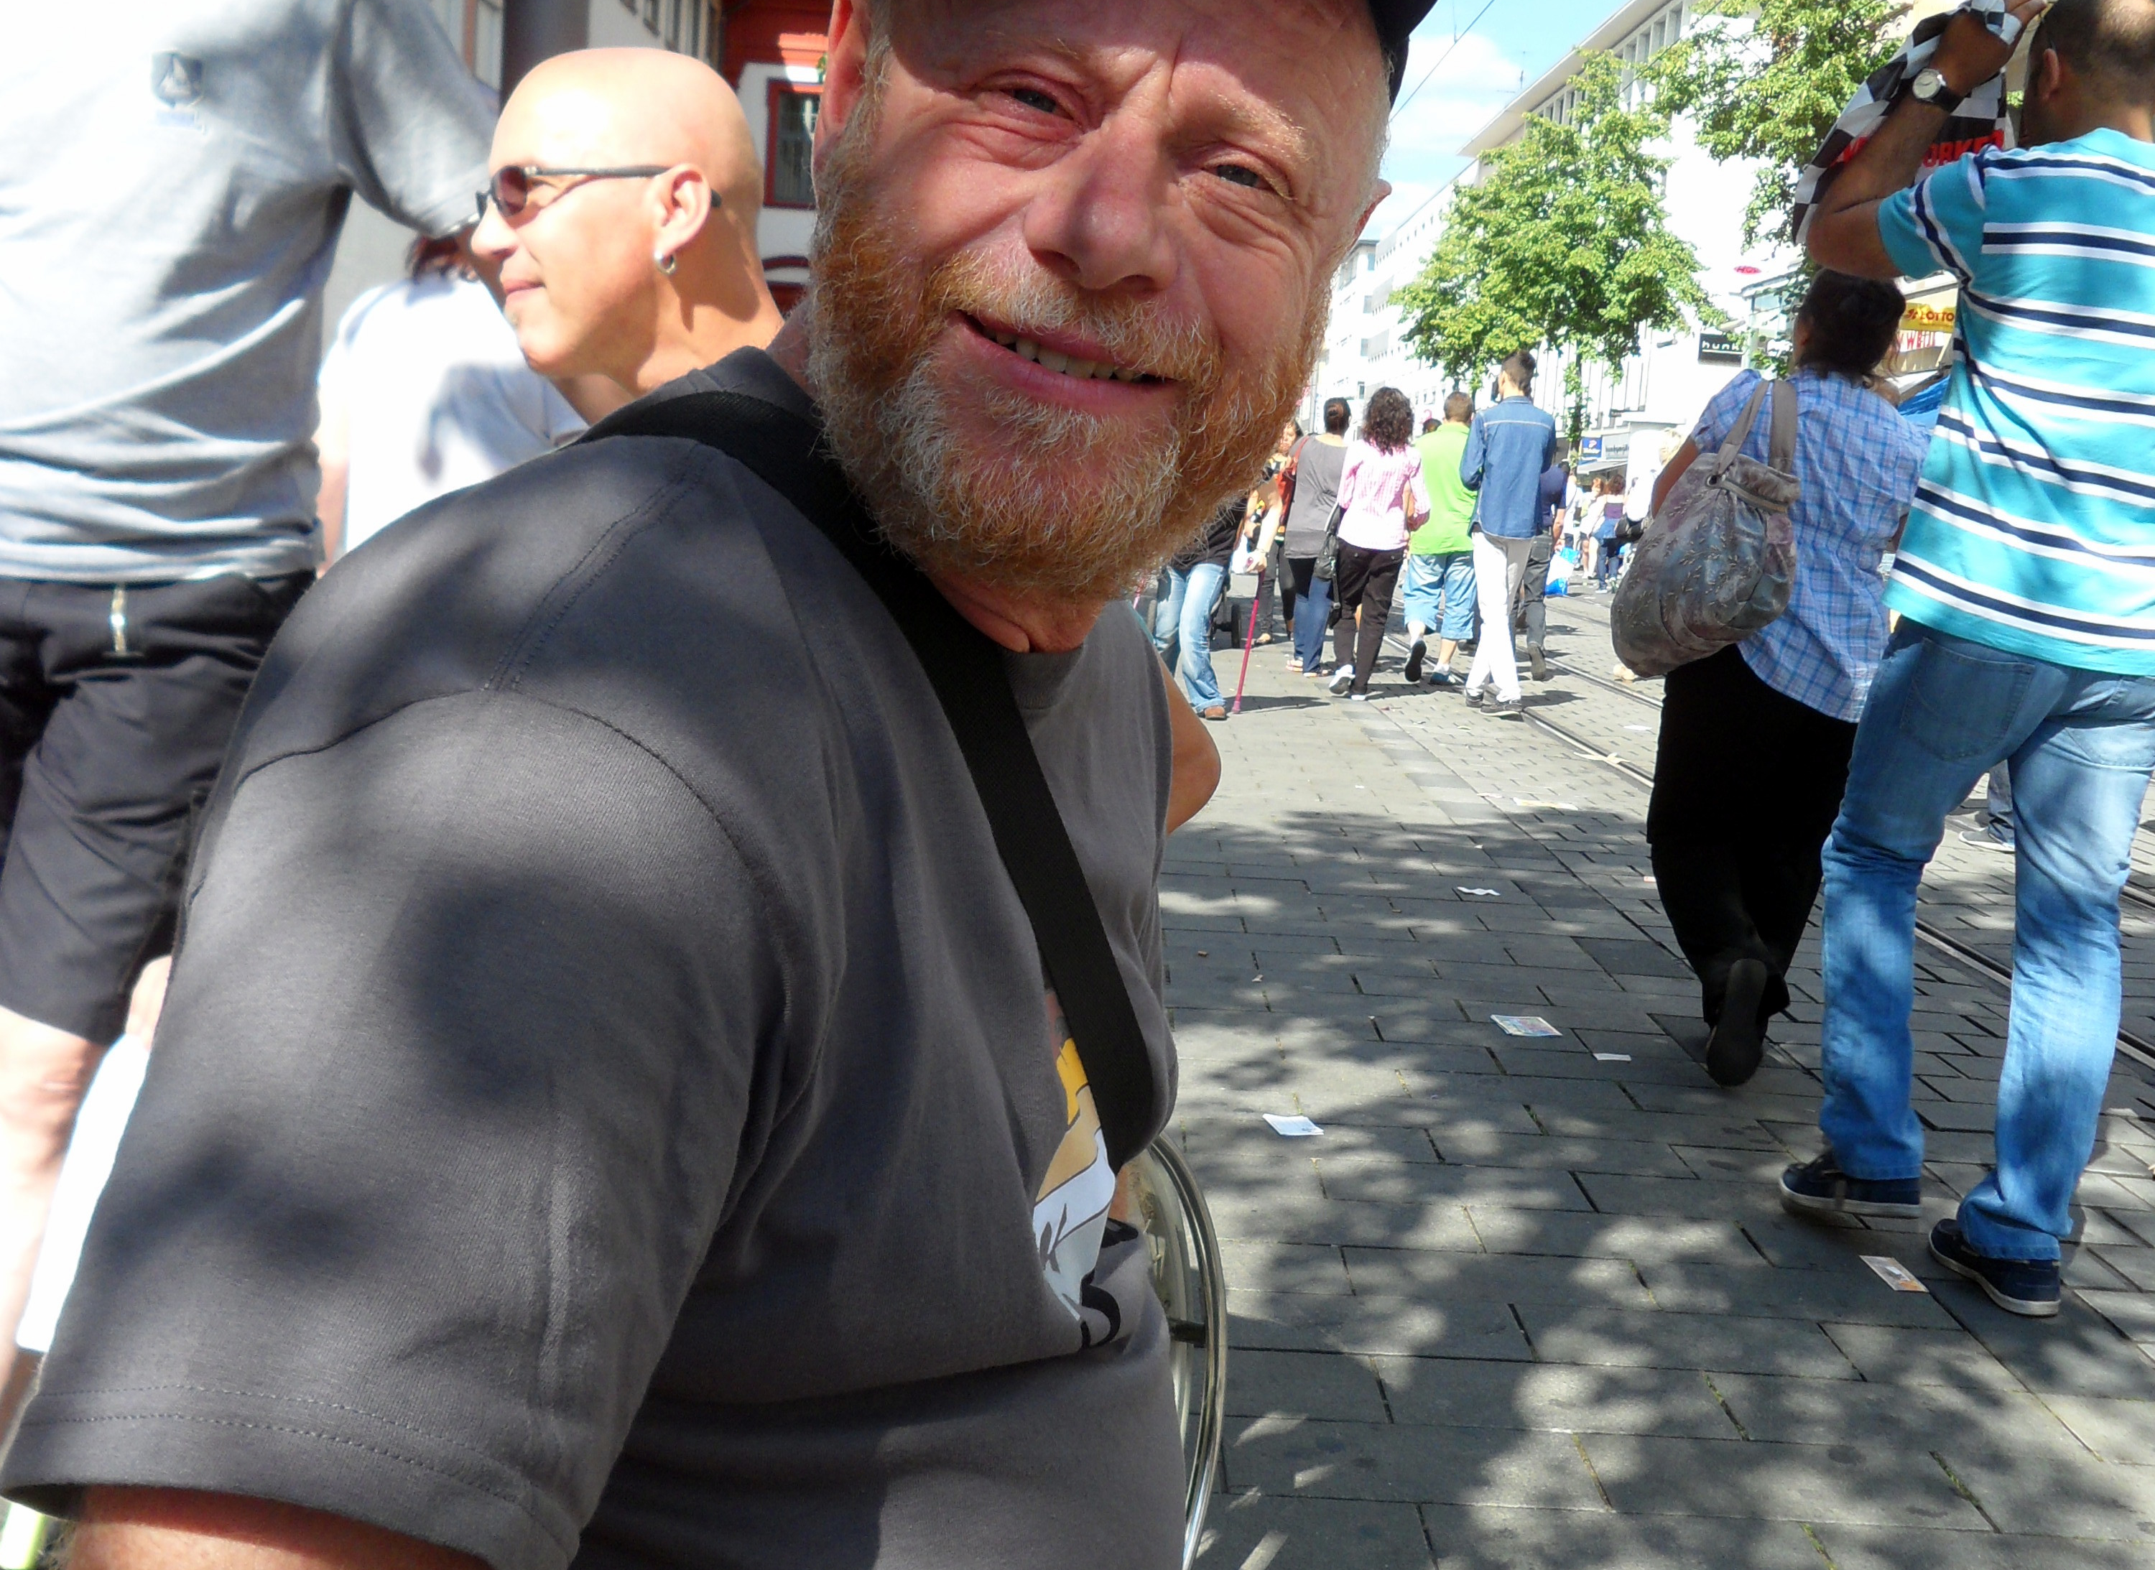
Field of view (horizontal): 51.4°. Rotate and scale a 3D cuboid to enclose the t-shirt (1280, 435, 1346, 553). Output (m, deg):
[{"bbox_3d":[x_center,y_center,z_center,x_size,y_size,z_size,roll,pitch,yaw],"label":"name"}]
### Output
[{"bbox_3d":[1.461,-1.699,13.200,0.480,0.720,0.300,3,8,0],"label":"t-shirt"}]

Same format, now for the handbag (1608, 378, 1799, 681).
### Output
[{"bbox_3d":[1.283,-0.523,4.600,0.330,0.580,0.200,7,9,25],"label":"handbag"}]

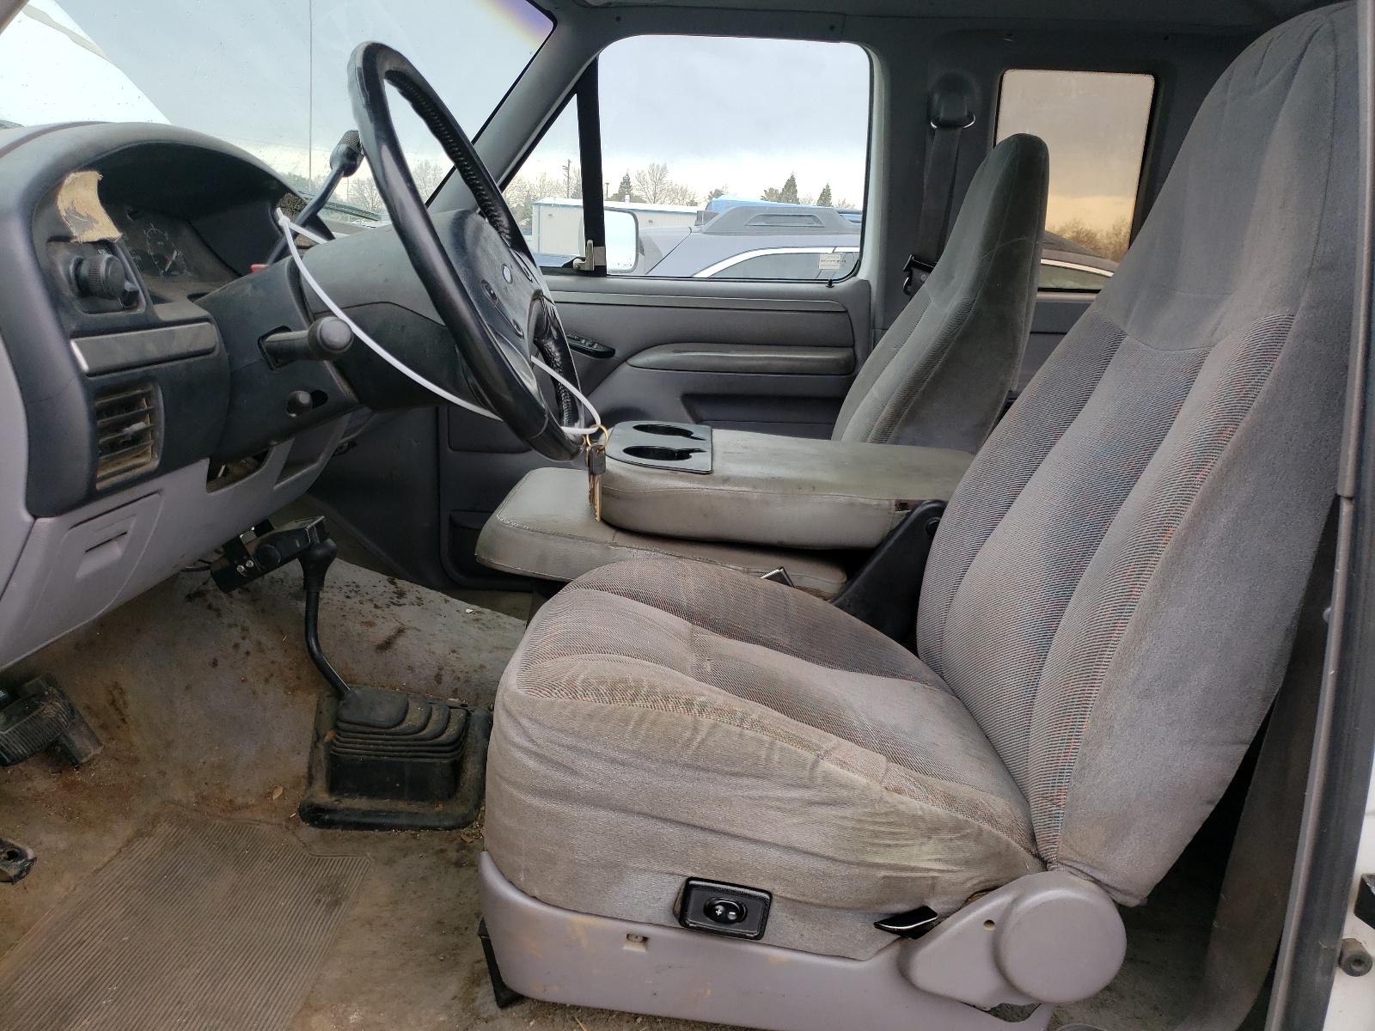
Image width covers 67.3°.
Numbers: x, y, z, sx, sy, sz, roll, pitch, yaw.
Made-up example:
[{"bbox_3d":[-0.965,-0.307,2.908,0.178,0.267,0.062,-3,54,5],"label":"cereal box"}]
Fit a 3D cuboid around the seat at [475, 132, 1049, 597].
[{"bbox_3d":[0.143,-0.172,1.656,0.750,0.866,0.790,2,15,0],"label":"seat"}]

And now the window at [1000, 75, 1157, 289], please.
[{"bbox_3d":[0.739,-0.645,2.024,0.315,0.415,0.030,2,28,0],"label":"window"}]

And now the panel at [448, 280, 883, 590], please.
[{"bbox_3d":[-0.083,-0.161,2.166,0.895,0.676,0.100,2,15,0],"label":"panel"}]

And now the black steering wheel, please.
[{"bbox_3d":[-0.205,-0.225,0.947,0.100,0.394,0.394,-24,14,6],"label":"black steering wheel"}]

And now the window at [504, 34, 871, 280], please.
[{"bbox_3d":[-0.062,-0.692,2.019,0.837,0.455,0.030,2,28,0],"label":"window"}]

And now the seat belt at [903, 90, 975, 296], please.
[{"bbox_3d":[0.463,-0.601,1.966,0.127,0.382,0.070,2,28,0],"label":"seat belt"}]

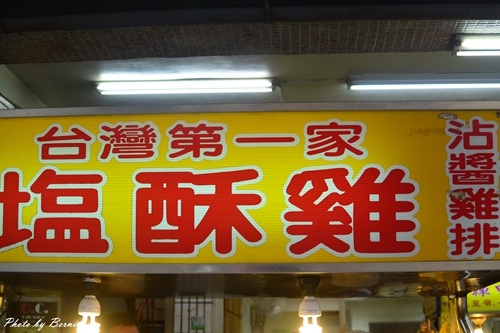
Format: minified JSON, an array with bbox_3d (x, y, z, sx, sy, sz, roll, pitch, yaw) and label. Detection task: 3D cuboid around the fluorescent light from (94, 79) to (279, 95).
[{"bbox_3d":[-0.441,-0.549,4.661,1.230,0.072,0.138,-1,-14,2],"label":"fluorescent light"}]

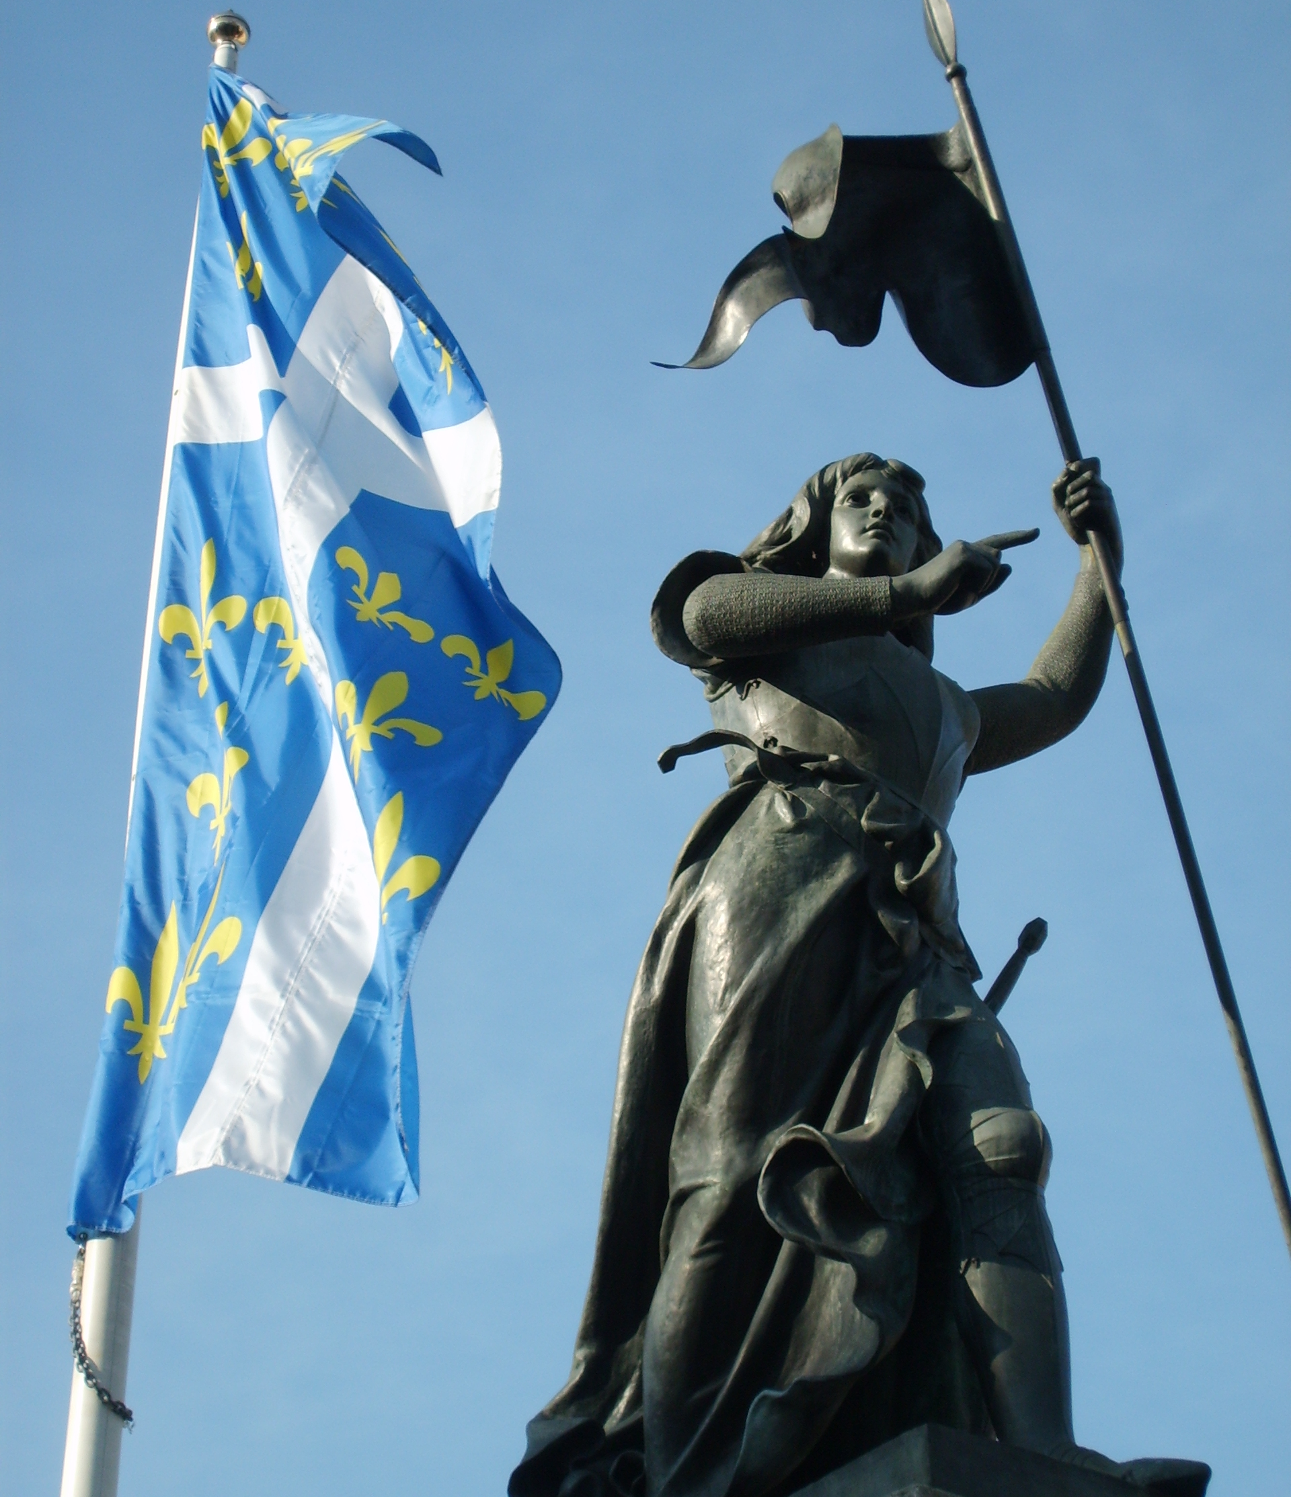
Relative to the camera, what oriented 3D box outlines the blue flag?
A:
[{"bbox_3d":[-0.622,-0.420,7.094,0.820,2.922,0.450,-2,-35,3],"label":"blue flag"}]

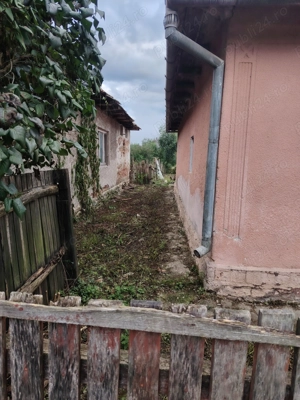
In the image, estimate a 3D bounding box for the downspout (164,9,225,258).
[{"bbox_3d":[0.421,-0.627,2.910,0.610,2.547,0.155,2,9,3],"label":"downspout"}]

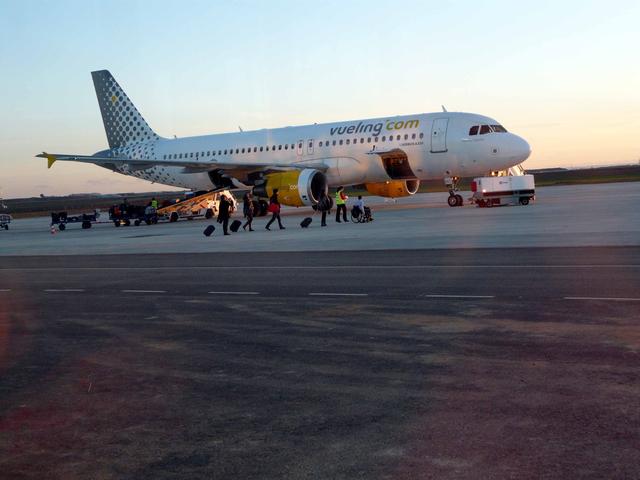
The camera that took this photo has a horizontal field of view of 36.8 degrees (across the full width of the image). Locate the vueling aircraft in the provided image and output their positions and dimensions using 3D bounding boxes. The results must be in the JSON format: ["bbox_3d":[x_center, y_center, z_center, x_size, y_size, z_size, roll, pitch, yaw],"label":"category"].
[{"bbox_3d":[-3.098,-7.742,66.771,37.570,11.760,34.100,-1,4,35],"label":"vueling aircraft"}]

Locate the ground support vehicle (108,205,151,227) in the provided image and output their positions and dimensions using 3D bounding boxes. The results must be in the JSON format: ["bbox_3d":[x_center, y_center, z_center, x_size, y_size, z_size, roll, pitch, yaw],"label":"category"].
[{"bbox_3d":[-11.680,-1.577,58.920,2.500,1.380,1.450,-4,4,-17],"label":"ground support vehicle"}]

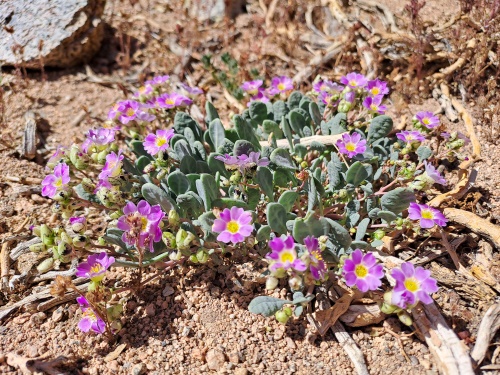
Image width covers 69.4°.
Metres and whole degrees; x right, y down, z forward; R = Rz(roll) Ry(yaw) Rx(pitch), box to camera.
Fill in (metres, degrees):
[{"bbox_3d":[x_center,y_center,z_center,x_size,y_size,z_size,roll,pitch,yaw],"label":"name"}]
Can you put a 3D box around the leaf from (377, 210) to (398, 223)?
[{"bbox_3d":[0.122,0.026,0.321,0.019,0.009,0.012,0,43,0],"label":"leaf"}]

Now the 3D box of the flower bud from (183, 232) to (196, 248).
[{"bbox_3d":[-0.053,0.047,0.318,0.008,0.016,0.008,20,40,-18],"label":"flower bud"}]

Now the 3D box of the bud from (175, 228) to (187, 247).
[{"bbox_3d":[-0.057,0.042,0.297,0.010,0.016,0.010,3,34,-1],"label":"bud"}]

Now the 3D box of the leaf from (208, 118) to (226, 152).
[{"bbox_3d":[-0.044,-0.070,0.488,0.024,0.050,0.007,-3,30,1],"label":"leaf"}]

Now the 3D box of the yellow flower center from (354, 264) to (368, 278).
[{"bbox_3d":[0.085,0.064,0.274,0.010,0.004,0.010,-10,69,9],"label":"yellow flower center"}]

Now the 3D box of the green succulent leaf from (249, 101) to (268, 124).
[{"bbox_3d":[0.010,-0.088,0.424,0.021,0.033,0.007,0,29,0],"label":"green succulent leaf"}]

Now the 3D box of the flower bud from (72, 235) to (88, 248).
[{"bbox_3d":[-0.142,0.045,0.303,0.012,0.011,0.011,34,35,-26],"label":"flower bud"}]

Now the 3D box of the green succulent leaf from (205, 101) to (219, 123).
[{"bbox_3d":[-0.048,-0.094,0.457,0.016,0.035,0.008,-14,28,-12],"label":"green succulent leaf"}]

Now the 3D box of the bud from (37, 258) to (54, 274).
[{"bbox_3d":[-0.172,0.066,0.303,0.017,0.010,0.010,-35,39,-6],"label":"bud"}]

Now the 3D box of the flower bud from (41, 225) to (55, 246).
[{"bbox_3d":[-0.158,0.038,0.283,0.009,0.018,0.009,-32,20,-29],"label":"flower bud"}]

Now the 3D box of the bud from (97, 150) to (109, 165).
[{"bbox_3d":[-0.138,-0.028,0.338,0.011,0.013,0.011,-12,30,-21],"label":"bud"}]

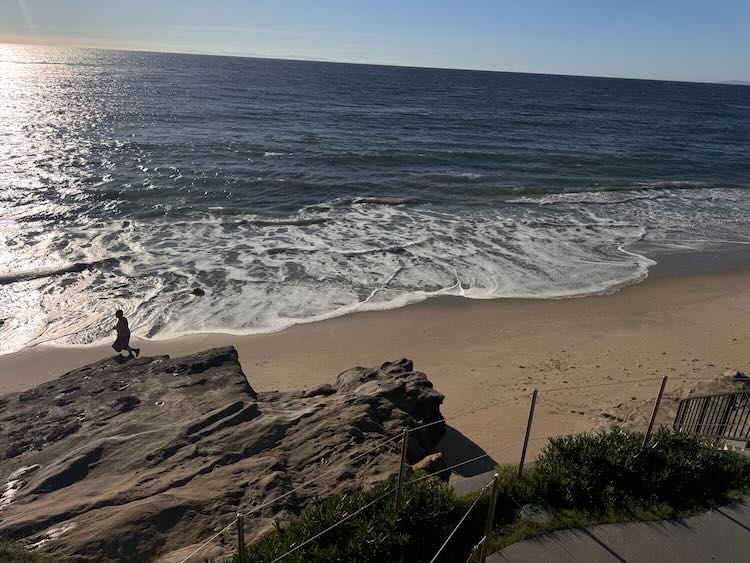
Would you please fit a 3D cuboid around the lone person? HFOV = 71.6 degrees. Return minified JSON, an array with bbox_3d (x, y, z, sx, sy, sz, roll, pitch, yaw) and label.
[{"bbox_3d":[-7.407,1.545,15.400,0.680,1.580,0.500,-2,23,-13],"label":"lone person"}]

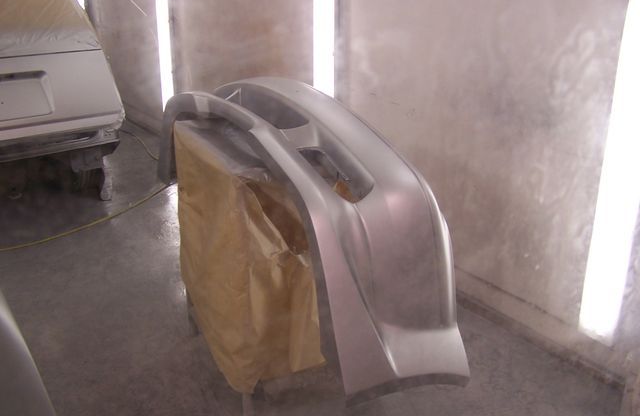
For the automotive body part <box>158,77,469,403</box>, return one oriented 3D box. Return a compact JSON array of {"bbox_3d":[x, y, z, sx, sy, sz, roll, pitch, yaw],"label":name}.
[{"bbox_3d":[-0.117,-0.110,2.385,0.440,0.625,1.751,-6,22,-26],"label":"automotive body part"}]

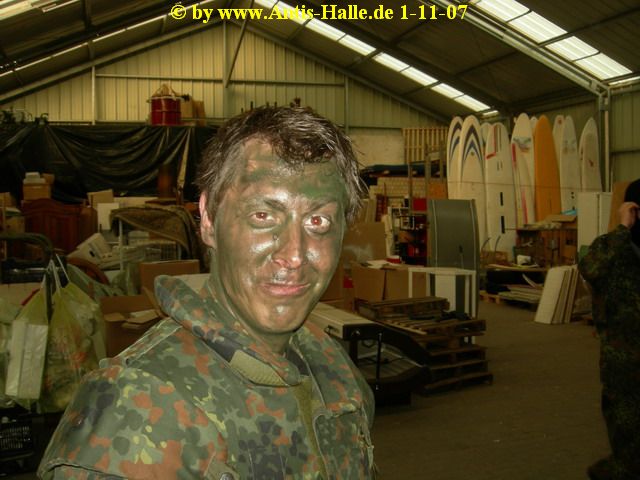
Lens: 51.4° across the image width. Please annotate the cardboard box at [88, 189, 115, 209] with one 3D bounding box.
[{"bbox_3d":[-2.760,-0.496,8.350,0.290,0.270,0.270,-2,4,-27],"label":"cardboard box"}]

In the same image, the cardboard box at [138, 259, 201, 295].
[{"bbox_3d":[-1.176,0.324,5.200,0.460,0.340,0.360,-2,4,-21],"label":"cardboard box"}]

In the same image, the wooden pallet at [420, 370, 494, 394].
[{"bbox_3d":[0.899,1.227,6.301,0.800,0.125,1.200,-3,4,-32],"label":"wooden pallet"}]

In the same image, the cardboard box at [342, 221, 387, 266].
[{"bbox_3d":[0.532,0.039,8.750,0.620,0.530,0.420,-1,4,-3],"label":"cardboard box"}]

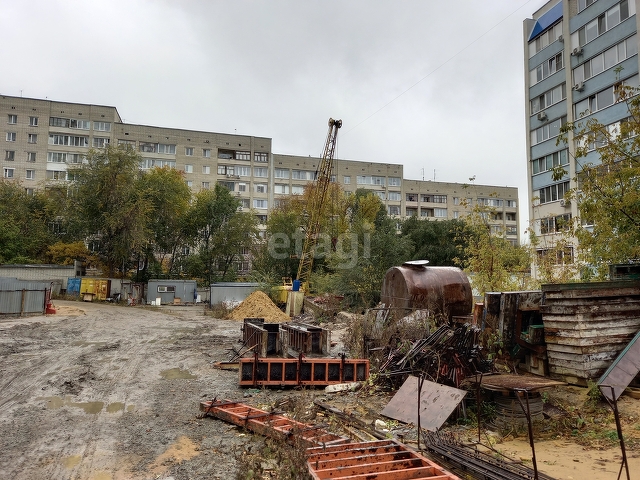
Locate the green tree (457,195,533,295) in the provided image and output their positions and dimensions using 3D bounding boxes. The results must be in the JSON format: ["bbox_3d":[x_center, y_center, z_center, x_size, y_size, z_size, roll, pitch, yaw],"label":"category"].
[{"bbox_3d":[8.509,0.847,22.499,3.700,6.180,3.510,-1,-4,21],"label":"green tree"}]

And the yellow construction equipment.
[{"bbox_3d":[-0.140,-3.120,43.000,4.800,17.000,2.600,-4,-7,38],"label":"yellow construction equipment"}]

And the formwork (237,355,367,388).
[{"bbox_3d":[-0.347,2.997,10.563,3.000,0.620,0.200,1,-4,-8],"label":"formwork"}]

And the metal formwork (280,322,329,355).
[{"bbox_3d":[-0.503,3.277,15.551,0.780,0.670,2.600,2,-4,-24],"label":"metal formwork"}]

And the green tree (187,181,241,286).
[{"bbox_3d":[-12.137,0.071,52.124,6.300,12.800,5.990,1,-4,-13],"label":"green tree"}]

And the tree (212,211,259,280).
[{"bbox_3d":[-9.160,1.555,50.014,4.980,9.560,4.730,1,-4,-10],"label":"tree"}]

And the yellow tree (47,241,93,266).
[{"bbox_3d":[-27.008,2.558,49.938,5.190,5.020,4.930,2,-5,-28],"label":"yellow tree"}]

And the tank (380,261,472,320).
[{"bbox_3d":[3.726,2.031,16.028,2.400,2.500,2.300,1,-4,-16],"label":"tank"}]

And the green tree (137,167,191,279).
[{"bbox_3d":[-17.930,-1.020,53.203,6.420,15.090,6.100,2,-4,-19],"label":"green tree"}]

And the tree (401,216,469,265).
[{"bbox_3d":[12.660,1.834,51.002,7.880,8.910,7.480,-1,-4,14],"label":"tree"}]

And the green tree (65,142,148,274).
[{"bbox_3d":[-24.427,-2.330,53.295,9.630,17.670,9.150,2,-5,-25],"label":"green tree"}]

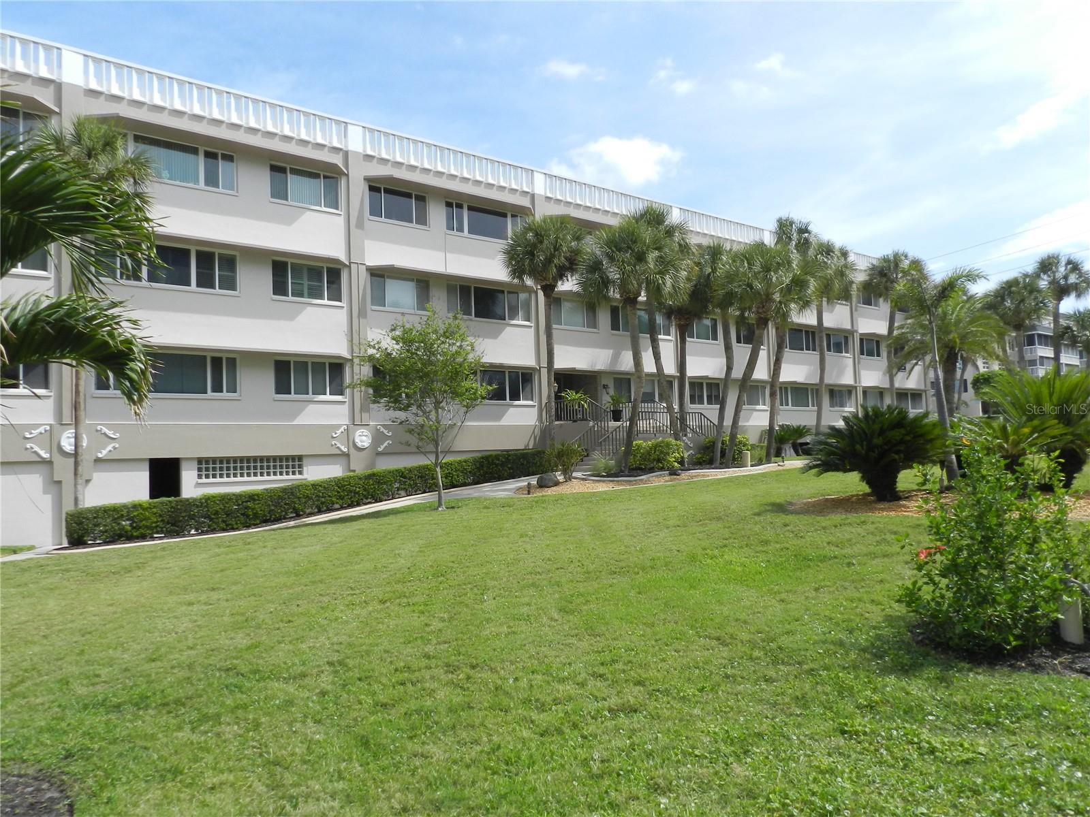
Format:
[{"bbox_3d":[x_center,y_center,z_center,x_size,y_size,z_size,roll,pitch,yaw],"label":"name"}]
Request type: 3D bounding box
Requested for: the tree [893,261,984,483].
[{"bbox_3d":[7.297,-0.671,14.600,1.690,4.138,1.605,-3,-4,27],"label":"tree"}]

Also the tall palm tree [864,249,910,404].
[{"bbox_3d":[19.421,-3.713,43.785,2.900,10.294,2.900,-2,-4,0],"label":"tall palm tree"}]

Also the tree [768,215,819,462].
[{"bbox_3d":[10.055,-2.884,31.729,2.849,9.951,2.600,-2,-4,0],"label":"tree"}]

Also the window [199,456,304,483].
[{"bbox_3d":[-8.802,1.807,23.713,3.158,0.660,0.130,1,-4,-39],"label":"window"}]

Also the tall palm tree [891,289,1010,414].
[{"bbox_3d":[16.171,-1.635,31.132,4.600,6.174,4.600,-2,-4,0],"label":"tall palm tree"}]

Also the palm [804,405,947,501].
[{"bbox_3d":[5.240,0.710,12.500,2.272,1.514,2.158,-3,-4,23],"label":"palm"}]

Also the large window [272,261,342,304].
[{"bbox_3d":[-7.423,-3.988,24.728,2.298,1.175,0.150,1,-5,-39],"label":"large window"}]

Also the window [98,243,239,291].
[{"bbox_3d":[-10.739,-4.106,22.562,3.882,1.284,0.150,1,-5,-39],"label":"window"}]

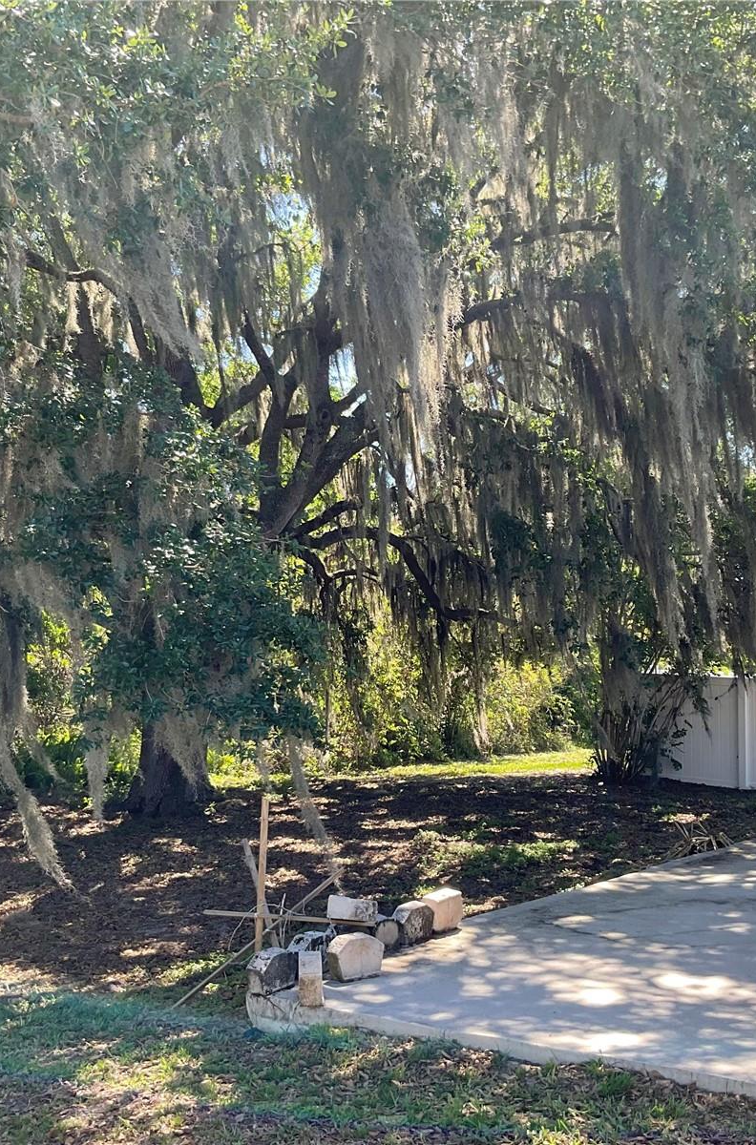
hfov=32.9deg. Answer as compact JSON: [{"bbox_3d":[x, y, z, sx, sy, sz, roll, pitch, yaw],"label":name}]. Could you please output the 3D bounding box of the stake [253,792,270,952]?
[{"bbox_3d":[-0.535,1.428,5.900,0.036,0.820,0.030,2,-2,18],"label":"stake"}]

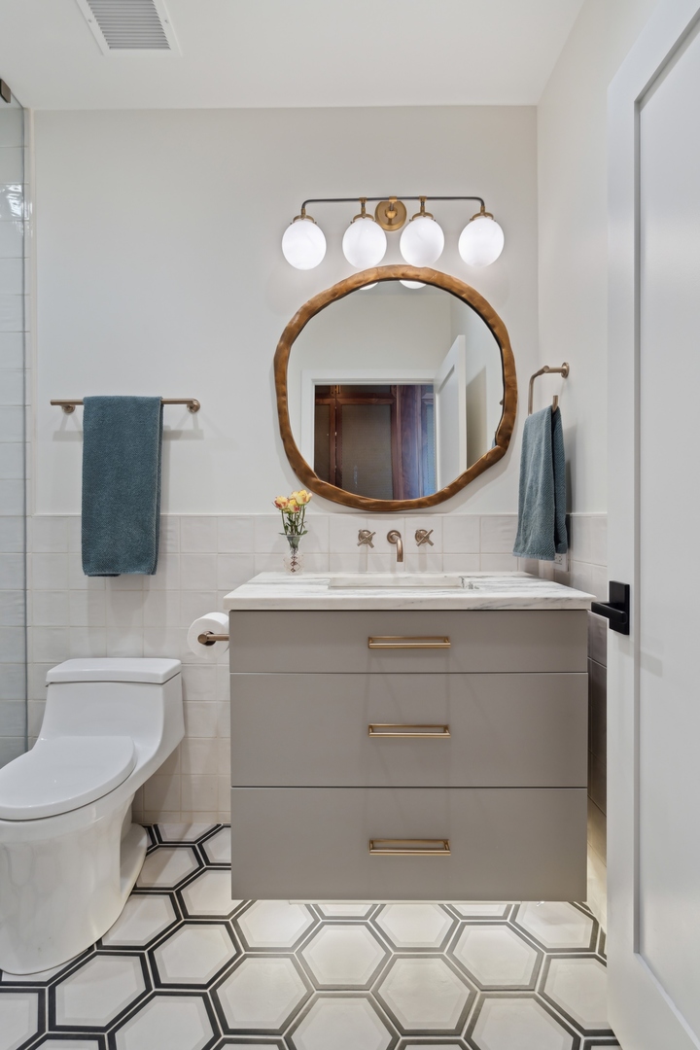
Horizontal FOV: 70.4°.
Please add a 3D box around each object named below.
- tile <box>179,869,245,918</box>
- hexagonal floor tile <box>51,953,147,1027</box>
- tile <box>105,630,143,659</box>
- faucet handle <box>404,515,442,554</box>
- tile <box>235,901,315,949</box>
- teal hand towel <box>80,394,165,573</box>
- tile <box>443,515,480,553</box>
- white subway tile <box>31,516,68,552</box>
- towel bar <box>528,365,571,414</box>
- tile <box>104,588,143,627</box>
[{"bbox_3d":[-0.403,1.109,1.494,0.250,0.010,0.212,0,1,0],"label":"tile"},{"bbox_3d":[-0.565,1.055,1.121,0.218,0.010,0.184,0,1,0],"label":"hexagonal floor tile"},{"bbox_3d":[-0.773,0.415,1.709,0.126,0.125,0.010,0,1,1],"label":"tile"},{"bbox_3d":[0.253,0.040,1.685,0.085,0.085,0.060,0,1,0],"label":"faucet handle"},{"bbox_3d":[-0.194,1.041,1.301,0.238,0.010,0.199,0,1,1],"label":"tile"},{"bbox_3d":[-0.756,-0.130,1.652,0.248,0.597,0.055,0,1,0],"label":"teal hand towel"},{"bbox_3d":[0.387,0.035,1.715,0.128,0.128,0.010,0,1,0],"label":"tile"},{"bbox_3d":[-1.030,0.034,1.706,0.126,0.125,0.010,0,1,1],"label":"white subway tile"},{"bbox_3d":[0.614,-0.404,1.527,0.070,0.160,0.215,0,1,0],"label":"towel bar"},{"bbox_3d":[-0.773,0.288,1.707,0.126,0.125,0.010,0,1,1],"label":"tile"}]

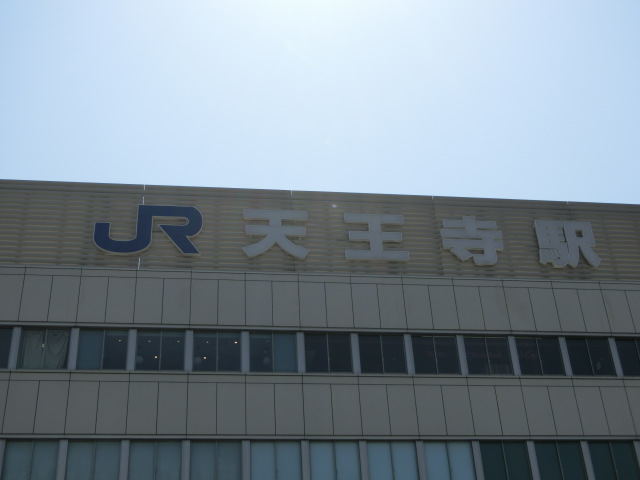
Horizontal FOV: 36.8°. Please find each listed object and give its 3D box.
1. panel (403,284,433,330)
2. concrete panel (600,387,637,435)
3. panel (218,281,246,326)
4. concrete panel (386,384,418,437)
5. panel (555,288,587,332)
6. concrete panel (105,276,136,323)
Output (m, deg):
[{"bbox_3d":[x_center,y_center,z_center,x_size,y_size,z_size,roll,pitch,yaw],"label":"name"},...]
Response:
[{"bbox_3d":[3.676,2.546,36.336,0.990,1.884,0.120,2,-34,-8],"label":"panel"},{"bbox_3d":[10.509,6.081,33.933,0.970,1.857,0.100,2,-34,-8],"label":"concrete panel"},{"bbox_3d":[-3.153,2.256,34.316,0.970,1.854,0.100,2,-34,-8],"label":"panel"},{"bbox_3d":[2.604,5.406,30.510,0.900,1.724,0.120,2,-34,-8],"label":"concrete panel"},{"bbox_3d":[9.333,2.655,36.032,0.970,1.854,0.100,2,-34,-8],"label":"panel"},{"bbox_3d":[-6.493,1.983,31.354,0.900,1.720,0.120,2,-34,-8],"label":"concrete panel"}]

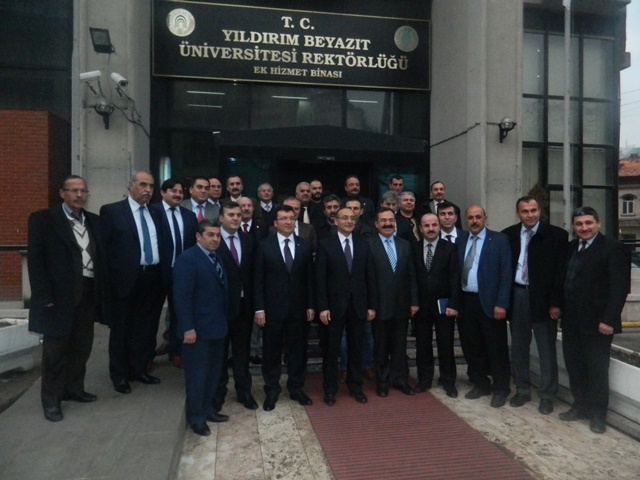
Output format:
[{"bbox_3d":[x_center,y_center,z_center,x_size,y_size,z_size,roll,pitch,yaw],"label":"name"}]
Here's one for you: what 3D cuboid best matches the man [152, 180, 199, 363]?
[{"bbox_3d":[-1.366,0.305,4.340,0.510,1.720,0.330,-1,2,-33],"label":"man"}]

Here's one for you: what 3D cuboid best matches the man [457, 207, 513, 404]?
[{"bbox_3d":[1.437,0.565,4.060,0.540,1.750,0.340,1,1,38],"label":"man"}]

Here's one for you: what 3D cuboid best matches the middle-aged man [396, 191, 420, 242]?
[{"bbox_3d":[1.053,0.315,5.500,0.510,1.720,0.320,0,1,0],"label":"middle-aged man"}]

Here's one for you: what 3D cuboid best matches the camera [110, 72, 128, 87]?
[{"bbox_3d":[-2.572,-2.055,5.900,0.280,0.095,0.095,33,21,33],"label":"camera"}]

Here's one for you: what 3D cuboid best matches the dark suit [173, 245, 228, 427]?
[{"bbox_3d":[-0.931,0.730,3.600,0.500,1.400,0.310,0,1,-42],"label":"dark suit"}]

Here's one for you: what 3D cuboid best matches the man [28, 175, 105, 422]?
[{"bbox_3d":[-1.881,0.382,3.444,0.560,1.730,0.400,-1,2,-37],"label":"man"}]

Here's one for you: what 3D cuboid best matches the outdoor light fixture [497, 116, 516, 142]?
[{"bbox_3d":[3.014,-1.781,7.450,0.240,0.410,0.280,0,2,-10],"label":"outdoor light fixture"}]

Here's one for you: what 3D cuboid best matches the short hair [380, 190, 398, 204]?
[{"bbox_3d":[0.797,-0.487,5.287,0.190,0.160,0.200,0,2,0],"label":"short hair"}]

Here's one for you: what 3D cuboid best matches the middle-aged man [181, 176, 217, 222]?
[{"bbox_3d":[-1.257,0.222,4.780,0.510,1.720,0.320,0,2,-25],"label":"middle-aged man"}]

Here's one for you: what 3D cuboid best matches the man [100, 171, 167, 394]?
[{"bbox_3d":[-1.514,0.323,3.750,0.550,1.770,0.340,0,1,-38],"label":"man"}]

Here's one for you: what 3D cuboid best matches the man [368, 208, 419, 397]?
[{"bbox_3d":[0.692,0.560,4.350,0.510,1.720,0.330,1,1,8],"label":"man"}]

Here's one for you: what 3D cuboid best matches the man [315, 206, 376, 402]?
[{"bbox_3d":[0.242,0.580,4.240,0.540,1.735,0.350,0,2,-2],"label":"man"}]

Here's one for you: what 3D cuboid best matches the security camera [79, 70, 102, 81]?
[{"bbox_3d":[-2.930,-2.100,5.900,0.280,0.095,0.095,-12,4,-10],"label":"security camera"}]

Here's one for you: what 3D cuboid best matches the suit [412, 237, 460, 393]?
[{"bbox_3d":[1.078,0.685,4.330,0.500,1.400,0.300,1,1,20],"label":"suit"}]

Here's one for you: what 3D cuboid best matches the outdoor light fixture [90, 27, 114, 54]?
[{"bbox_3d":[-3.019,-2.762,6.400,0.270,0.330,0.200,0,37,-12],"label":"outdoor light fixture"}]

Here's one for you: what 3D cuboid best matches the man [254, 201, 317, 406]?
[{"bbox_3d":[-0.313,0.577,4.070,0.540,1.750,0.330,0,2,-12],"label":"man"}]

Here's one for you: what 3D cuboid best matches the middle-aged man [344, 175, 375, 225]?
[{"bbox_3d":[0.438,0.062,5.705,0.520,1.740,0.340,0,2,-3],"label":"middle-aged man"}]

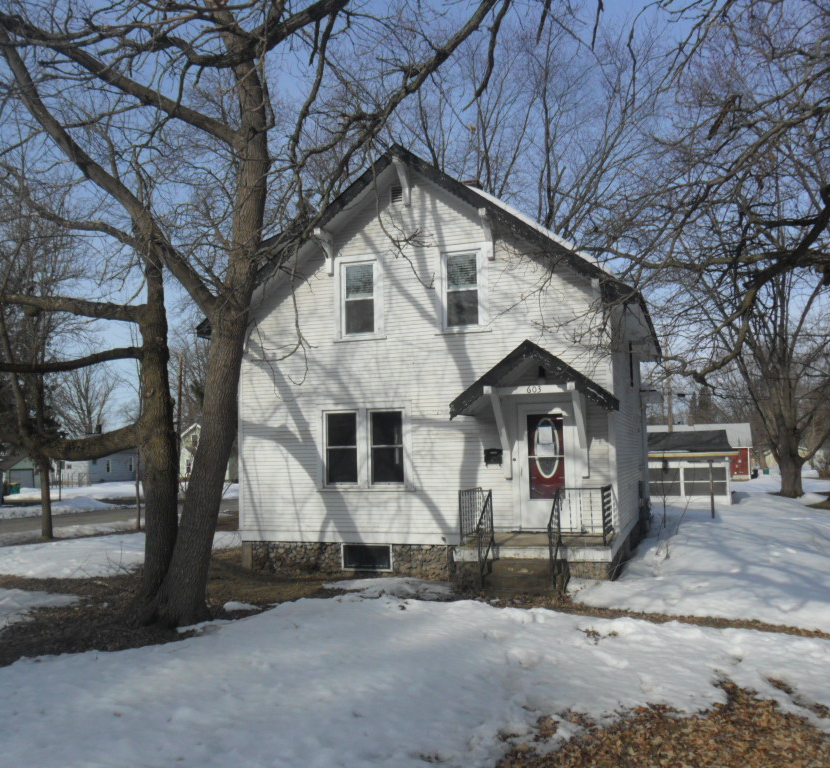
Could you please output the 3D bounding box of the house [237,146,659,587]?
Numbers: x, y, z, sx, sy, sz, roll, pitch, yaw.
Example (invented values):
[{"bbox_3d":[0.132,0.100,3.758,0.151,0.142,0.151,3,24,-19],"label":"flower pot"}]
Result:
[{"bbox_3d":[1.183,-0.105,17.782,7.900,7.600,10.200,-3,-5,19],"label":"house"}]

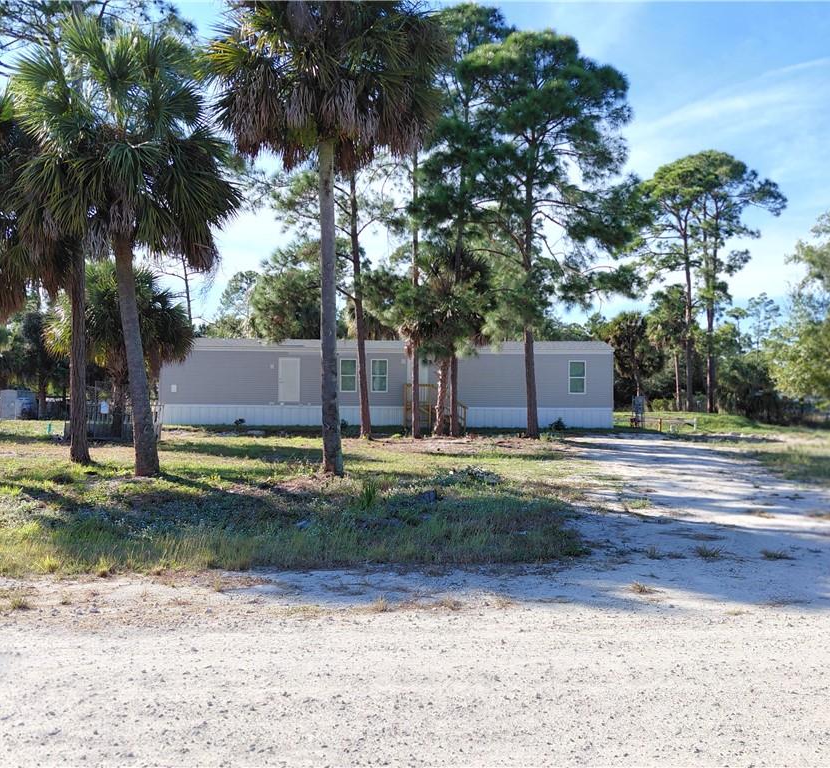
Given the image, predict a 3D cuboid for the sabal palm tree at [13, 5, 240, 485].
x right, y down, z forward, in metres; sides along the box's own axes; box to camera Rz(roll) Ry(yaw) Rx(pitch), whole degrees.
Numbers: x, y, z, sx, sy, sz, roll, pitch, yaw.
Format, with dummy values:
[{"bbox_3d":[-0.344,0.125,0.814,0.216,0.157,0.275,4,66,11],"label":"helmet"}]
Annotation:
[{"bbox_3d":[-5.598,-2.678,14.300,4.300,8.800,4.200,0,0,0],"label":"sabal palm tree"}]

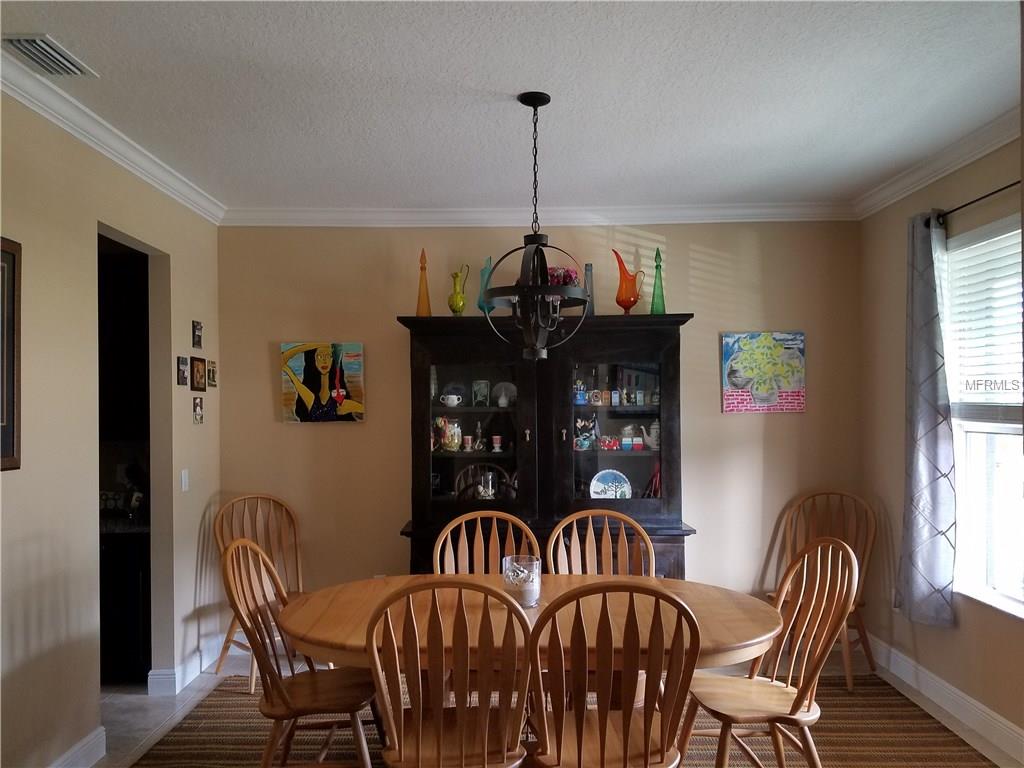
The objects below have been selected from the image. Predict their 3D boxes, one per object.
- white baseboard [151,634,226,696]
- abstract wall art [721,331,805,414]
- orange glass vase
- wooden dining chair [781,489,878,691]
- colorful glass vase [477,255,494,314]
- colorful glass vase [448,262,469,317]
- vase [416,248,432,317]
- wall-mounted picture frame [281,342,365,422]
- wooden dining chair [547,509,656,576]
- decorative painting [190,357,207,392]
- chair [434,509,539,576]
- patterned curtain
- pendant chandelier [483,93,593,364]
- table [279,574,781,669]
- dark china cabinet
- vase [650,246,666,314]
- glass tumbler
[{"bbox_3d":[-1.874,1.614,4.455,0.152,0.133,0.654,0,-2,0],"label":"white baseboard"},{"bbox_3d":[1.573,-0.072,4.813,0.504,0.508,0.035,0,-2,0],"label":"abstract wall art"},{"bbox_3d":[0.685,-0.585,4.502,0.186,0.409,0.130,0,-2,0],"label":"orange glass vase"},{"bbox_3d":[1.772,1.153,4.443,0.520,1.000,0.550,-2,-2,37],"label":"wooden dining chair"},{"bbox_3d":[-0.158,-0.576,4.607,0.105,0.402,0.105,0,-2,0],"label":"colorful glass vase"},{"bbox_3d":[-0.312,-0.540,4.496,0.111,0.336,0.100,0,-2,0],"label":"colorful glass vase"},{"bbox_3d":[-0.525,-0.593,4.608,0.092,0.441,0.092,0,-2,0],"label":"vase"},{"bbox_3d":[-1.171,-0.010,4.752,0.507,0.490,0.035,0,-2,0],"label":"wall-mounted picture frame"},{"bbox_3d":[0.442,1.119,3.482,0.510,1.015,0.570,0,-2,0],"label":"wooden dining chair"},{"bbox_3d":[-1.803,-0.051,4.424,0.020,0.193,0.172,0,-2,0],"label":"decorative painting"},{"bbox_3d":[-0.118,1.124,3.479,0.510,1.015,0.570,0,-2,0],"label":"chair"},{"bbox_3d":[2.036,0.164,3.837,0.150,2.000,0.420,0,-2,0],"label":"patterned curtain"},{"bbox_3d":[0.095,-0.611,2.999,0.415,1.034,0.415,0,-2,0],"label":"pendant chandelier"},{"bbox_3d":[0.058,1.232,2.931,1.820,0.765,1.085,-1,-2,4],"label":"table"},{"bbox_3d":[0.205,0.645,4.564,1.681,2.046,0.470,0,-2,0],"label":"dark china cabinet"},{"bbox_3d":[0.878,-0.598,4.607,0.092,0.431,0.092,0,-2,0],"label":"vase"},{"bbox_3d":[0.040,0.780,3.039,0.150,0.176,0.150,0,-2,0],"label":"glass tumbler"}]

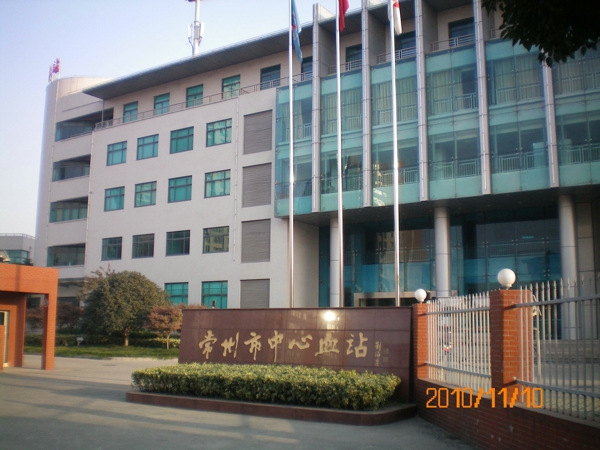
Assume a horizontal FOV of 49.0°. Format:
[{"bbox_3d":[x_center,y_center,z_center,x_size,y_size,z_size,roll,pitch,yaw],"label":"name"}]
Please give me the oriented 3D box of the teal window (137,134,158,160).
[{"bbox_3d":[-11.962,-6.080,51.827,2.334,1.802,0.200,-5,-11,32],"label":"teal window"}]

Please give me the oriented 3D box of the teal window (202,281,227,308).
[{"bbox_3d":[-5.953,5.107,46.106,2.344,2.300,0.200,-5,-11,32],"label":"teal window"}]

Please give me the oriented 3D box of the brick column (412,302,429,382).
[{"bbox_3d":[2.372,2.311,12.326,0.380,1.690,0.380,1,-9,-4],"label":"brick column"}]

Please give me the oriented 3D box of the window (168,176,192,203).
[{"bbox_3d":[-8.763,-2.610,48.311,2.303,1.813,0.150,-5,-10,33],"label":"window"}]

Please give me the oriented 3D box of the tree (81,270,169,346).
[{"bbox_3d":[-11.190,5.340,42.000,5.500,4.878,5.500,0,-9,0],"label":"tree"}]

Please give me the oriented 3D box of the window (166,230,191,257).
[{"bbox_3d":[-8.990,1.377,48.670,2.340,1.799,0.200,-5,-11,32],"label":"window"}]

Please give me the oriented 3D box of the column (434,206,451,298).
[{"bbox_3d":[8.365,2.731,38.412,0.850,7.639,0.850,-5,-11,32],"label":"column"}]

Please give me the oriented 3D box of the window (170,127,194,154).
[{"bbox_3d":[-8.731,-6.261,48.869,2.303,1.748,0.150,-5,-10,33],"label":"window"}]

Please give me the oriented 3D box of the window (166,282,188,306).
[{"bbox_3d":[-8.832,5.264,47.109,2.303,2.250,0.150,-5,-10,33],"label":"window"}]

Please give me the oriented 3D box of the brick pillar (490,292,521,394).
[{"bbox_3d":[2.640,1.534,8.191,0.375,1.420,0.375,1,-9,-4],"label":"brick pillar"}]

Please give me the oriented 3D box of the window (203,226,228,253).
[{"bbox_3d":[-5.801,1.046,45.726,2.319,1.758,0.150,-5,-10,33],"label":"window"}]

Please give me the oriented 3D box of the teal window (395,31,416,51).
[{"bbox_3d":[6.871,-11.352,41.871,1.698,1.738,0.200,-5,-11,32],"label":"teal window"}]

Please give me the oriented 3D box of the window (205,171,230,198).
[{"bbox_3d":[-5.918,-2.924,47.385,2.344,1.857,0.200,-5,-11,32],"label":"window"}]

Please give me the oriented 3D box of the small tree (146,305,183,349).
[{"bbox_3d":[-7.774,5.962,38.500,2.350,2.630,2.350,0,-9,0],"label":"small tree"}]

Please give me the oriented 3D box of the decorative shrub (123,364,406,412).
[{"bbox_3d":[-0.863,3.271,13.586,6.000,0.550,1.500,-5,-10,33],"label":"decorative shrub"}]

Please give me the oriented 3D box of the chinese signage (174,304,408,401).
[{"bbox_3d":[-0.387,2.769,14.342,6.230,1.859,0.350,-6,-11,36],"label":"chinese signage"}]

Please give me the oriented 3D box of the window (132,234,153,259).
[{"bbox_3d":[-12.008,1.662,50.585,2.334,1.799,0.200,-5,-11,32],"label":"window"}]

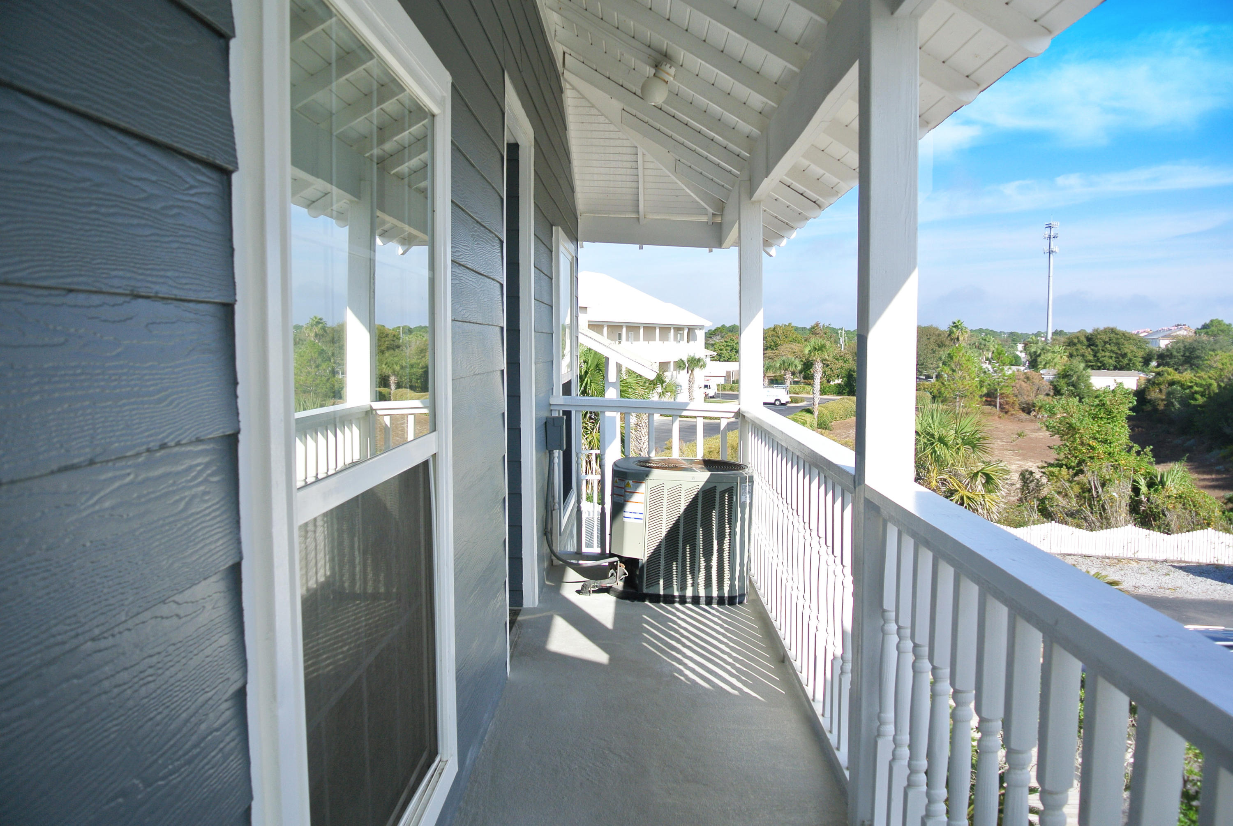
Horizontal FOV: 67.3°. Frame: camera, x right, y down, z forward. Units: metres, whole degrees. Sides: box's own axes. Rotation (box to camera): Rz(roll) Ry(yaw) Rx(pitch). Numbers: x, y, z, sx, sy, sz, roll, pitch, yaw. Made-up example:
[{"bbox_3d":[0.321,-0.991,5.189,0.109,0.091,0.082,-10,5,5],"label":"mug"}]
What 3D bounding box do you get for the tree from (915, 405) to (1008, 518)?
[{"bbox_3d":[13.792,2.029,37.285,3.900,4.920,3.700,0,4,0],"label":"tree"}]

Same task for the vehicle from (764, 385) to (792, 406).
[{"bbox_3d":[17.981,-2.163,110.687,5.600,2.200,2.050,2,5,20],"label":"vehicle"}]

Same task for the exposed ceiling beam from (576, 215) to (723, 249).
[{"bbox_3d":[0.329,-1.687,8.700,1.420,0.280,0.110,0,4,1],"label":"exposed ceiling beam"}]

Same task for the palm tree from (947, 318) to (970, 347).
[{"bbox_3d":[45.835,-7.260,123.631,3.000,10.630,3.000,0,4,0],"label":"palm tree"}]

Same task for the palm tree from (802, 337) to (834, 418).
[{"bbox_3d":[17.164,-2.539,78.563,2.800,7.806,2.800,0,4,0],"label":"palm tree"}]

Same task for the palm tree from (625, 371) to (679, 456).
[{"bbox_3d":[0.771,1.604,30.750,3.100,6.652,3.100,0,4,0],"label":"palm tree"}]

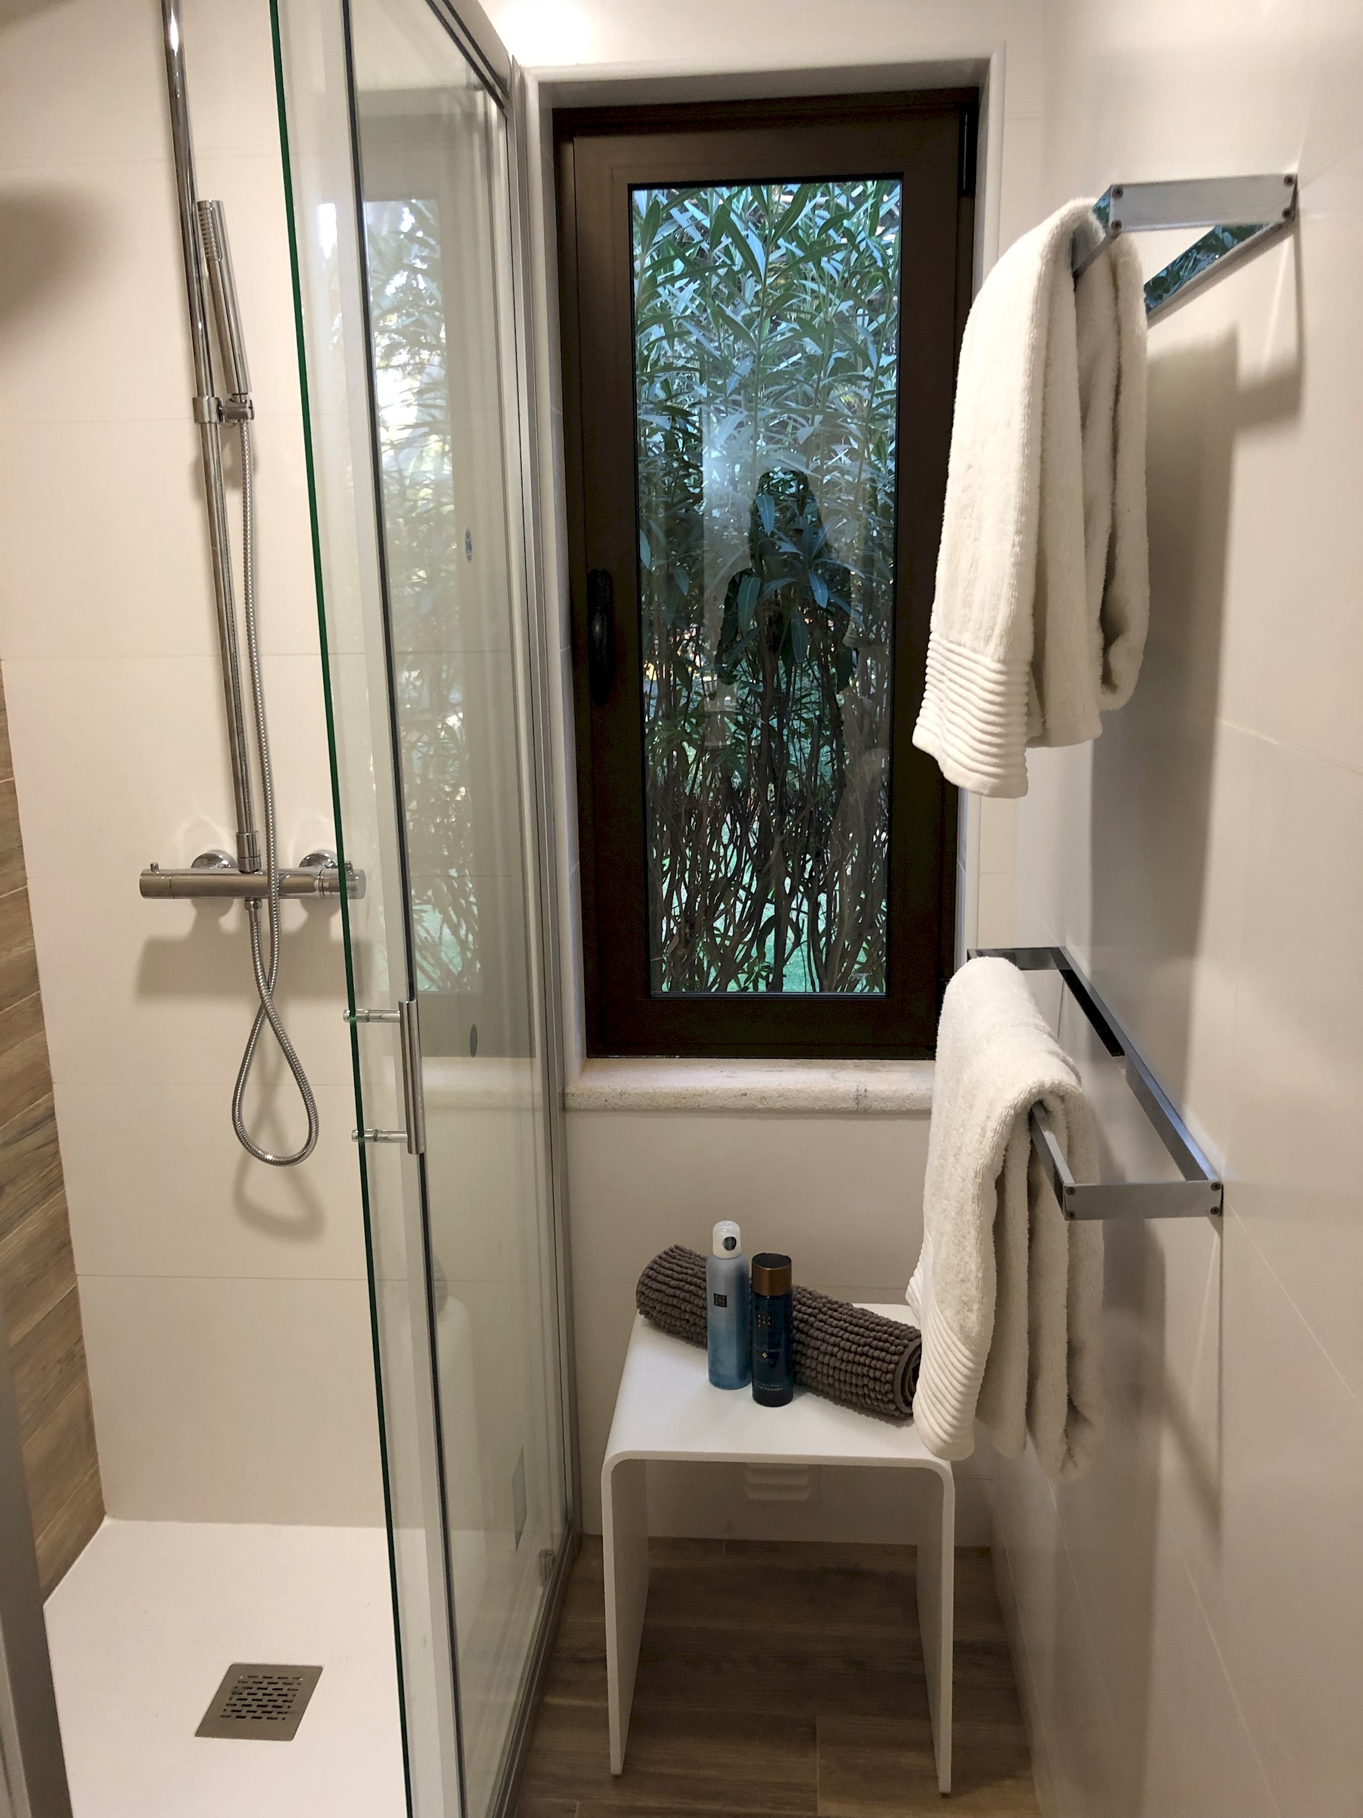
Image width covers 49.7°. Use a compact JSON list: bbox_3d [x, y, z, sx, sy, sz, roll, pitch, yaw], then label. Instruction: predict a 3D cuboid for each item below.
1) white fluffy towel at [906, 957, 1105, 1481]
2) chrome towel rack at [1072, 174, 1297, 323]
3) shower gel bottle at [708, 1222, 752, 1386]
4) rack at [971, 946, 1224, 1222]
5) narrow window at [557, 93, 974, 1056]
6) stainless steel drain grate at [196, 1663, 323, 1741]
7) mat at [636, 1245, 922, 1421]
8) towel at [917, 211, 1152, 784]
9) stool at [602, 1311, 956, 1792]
[{"bbox_3d":[0.277,0.259,1.324,0.135,0.377,0.450,0,13,5],"label":"white fluffy towel"},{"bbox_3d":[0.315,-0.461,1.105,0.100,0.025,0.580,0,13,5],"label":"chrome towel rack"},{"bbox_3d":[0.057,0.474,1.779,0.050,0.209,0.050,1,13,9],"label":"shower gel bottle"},{"bbox_3d":[0.328,0.121,1.259,0.102,0.025,0.597,0,13,5],"label":"rack"},{"bbox_3d":[0.116,-0.403,2.005,0.530,1.266,0.070,0,13,5],"label":"narrow window"},{"bbox_3d":[-0.540,1.021,1.890,0.125,0.010,0.125,0,13,5],"label":"stainless steel drain grate"},{"bbox_3d":[0.125,0.518,1.810,0.388,0.108,0.108,10,17,39],"label":"mat"},{"bbox_3d":[0.267,-0.305,1.171,0.124,0.403,0.485,0,13,5],"label":"towel"},{"bbox_3d":[0.126,0.785,1.866,0.402,0.438,0.350,0,13,5],"label":"stool"}]

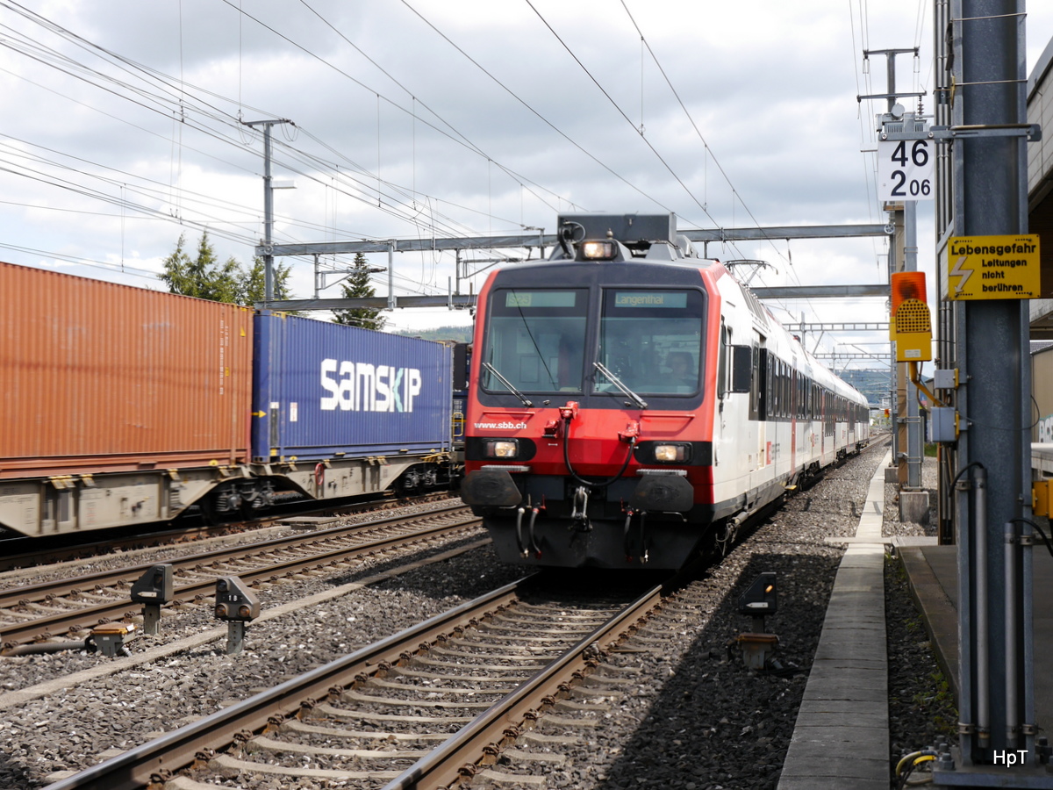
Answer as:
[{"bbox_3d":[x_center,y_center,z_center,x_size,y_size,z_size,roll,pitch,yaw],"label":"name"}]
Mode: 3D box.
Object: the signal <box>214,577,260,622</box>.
[{"bbox_3d":[-2.322,1.639,13.700,0.318,0.335,0.190,-1,-1,11],"label":"signal"}]

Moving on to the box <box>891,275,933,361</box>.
[{"bbox_3d":[1.738,-0.352,7.700,0.182,0.395,0.200,-1,-1,11],"label":"box"}]

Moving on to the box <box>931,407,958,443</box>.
[{"bbox_3d":[1.861,0.135,7.600,0.104,0.151,0.130,-1,-1,11],"label":"box"}]

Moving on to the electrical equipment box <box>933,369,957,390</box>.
[{"bbox_3d":[1.867,-0.070,7.600,0.092,0.085,0.090,-1,-1,11],"label":"electrical equipment box"}]

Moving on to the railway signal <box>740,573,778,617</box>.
[{"bbox_3d":[1.907,1.632,14.000,0.303,0.325,0.190,-1,-1,11],"label":"railway signal"}]

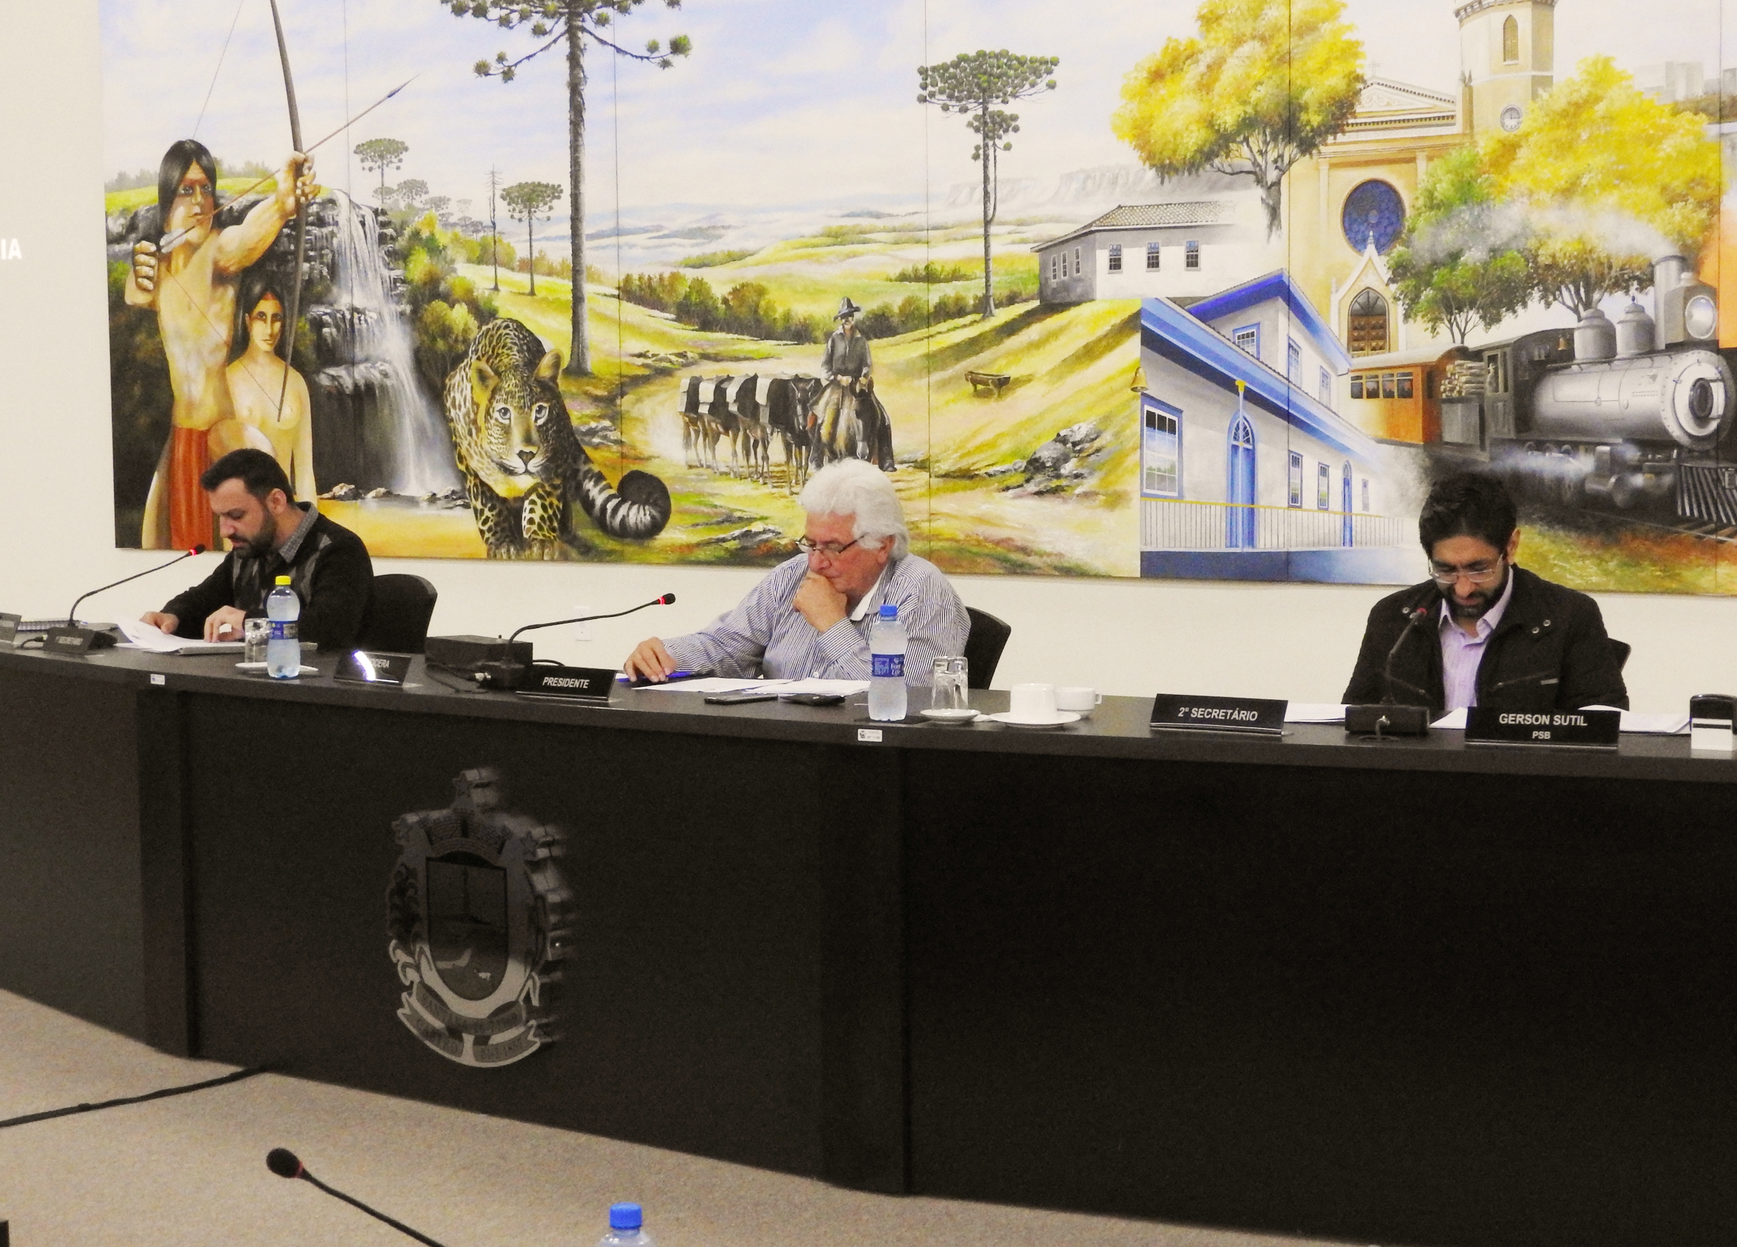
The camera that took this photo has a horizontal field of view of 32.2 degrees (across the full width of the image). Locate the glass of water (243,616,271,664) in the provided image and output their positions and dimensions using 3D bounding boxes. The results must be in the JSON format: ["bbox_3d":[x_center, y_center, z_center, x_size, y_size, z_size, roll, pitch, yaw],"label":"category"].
[{"bbox_3d":[-1.282,0.047,6.363,0.066,0.100,0.066,-1,4,0],"label":"glass of water"}]

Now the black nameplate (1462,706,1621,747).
[{"bbox_3d":[1.079,0.168,4.803,0.240,0.060,0.048,1,5,24],"label":"black nameplate"}]

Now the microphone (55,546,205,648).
[{"bbox_3d":[-1.735,-0.054,7.059,0.370,0.224,0.120,-2,4,-14],"label":"microphone"}]

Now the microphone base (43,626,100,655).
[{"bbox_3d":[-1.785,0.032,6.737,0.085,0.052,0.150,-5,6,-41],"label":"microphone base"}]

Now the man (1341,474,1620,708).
[{"bbox_3d":[1.123,0.323,5.500,0.580,1.210,0.780,1,5,23],"label":"man"}]

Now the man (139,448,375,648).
[{"bbox_3d":[-1.418,0.207,7.185,0.600,1.240,0.780,3,6,42],"label":"man"}]

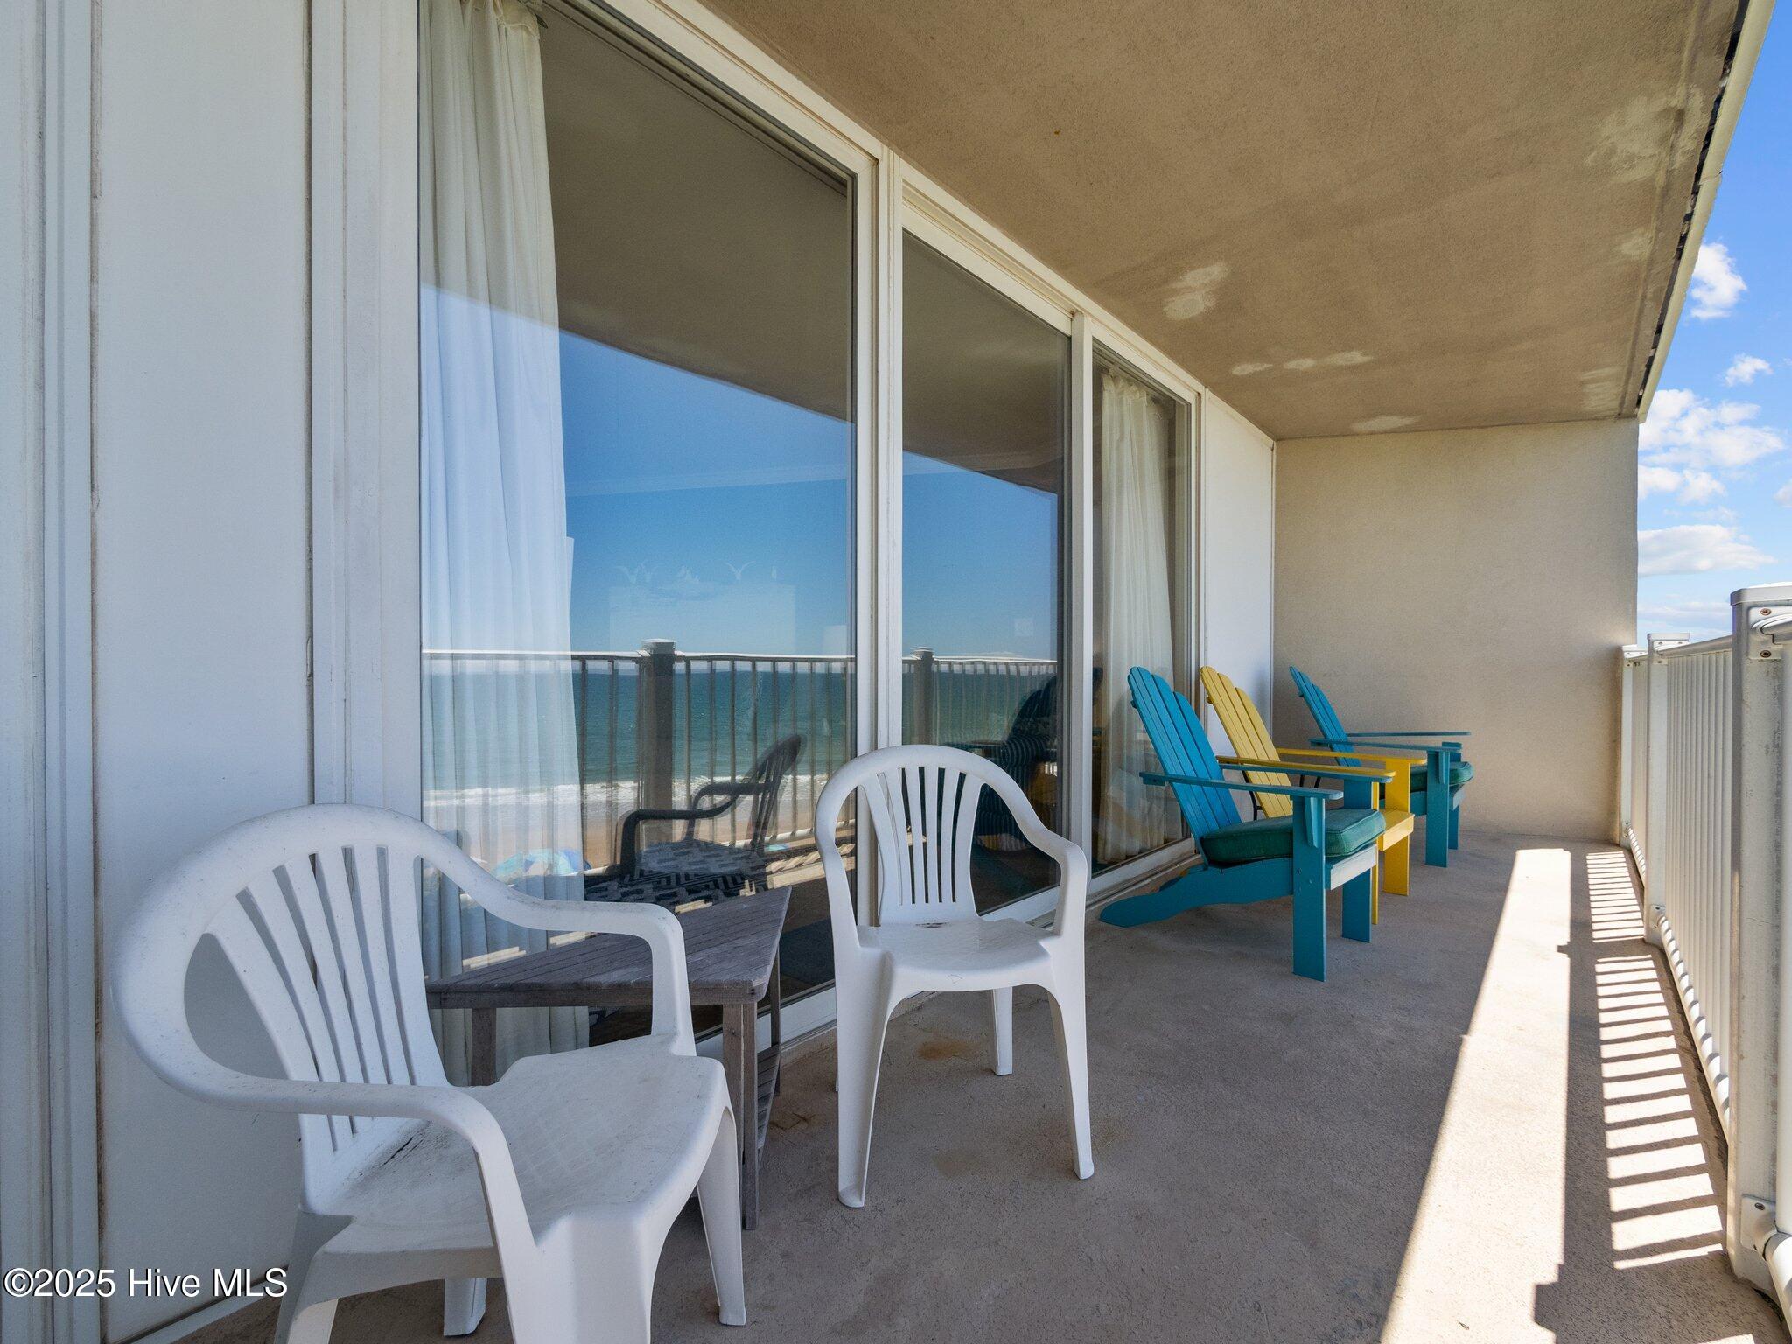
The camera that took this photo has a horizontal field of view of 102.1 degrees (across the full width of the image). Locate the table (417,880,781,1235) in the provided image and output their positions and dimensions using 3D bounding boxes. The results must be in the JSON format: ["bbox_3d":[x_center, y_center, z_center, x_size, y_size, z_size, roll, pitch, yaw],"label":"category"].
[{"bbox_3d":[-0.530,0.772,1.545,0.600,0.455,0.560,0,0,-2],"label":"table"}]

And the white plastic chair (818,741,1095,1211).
[{"bbox_3d":[0.091,0.589,1.630,0.550,0.823,0.510,0,0,-12],"label":"white plastic chair"}]

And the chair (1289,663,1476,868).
[{"bbox_3d":[2.738,0.490,4.149,0.870,1.020,0.660,0,0,43],"label":"chair"}]

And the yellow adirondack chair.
[{"bbox_3d":[1.840,0.490,3.308,0.670,1.020,0.860,0,0,-44],"label":"yellow adirondack chair"}]

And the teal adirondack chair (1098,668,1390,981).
[{"bbox_3d":[1.319,0.495,2.774,0.670,1.010,0.870,0,0,-43],"label":"teal adirondack chair"}]

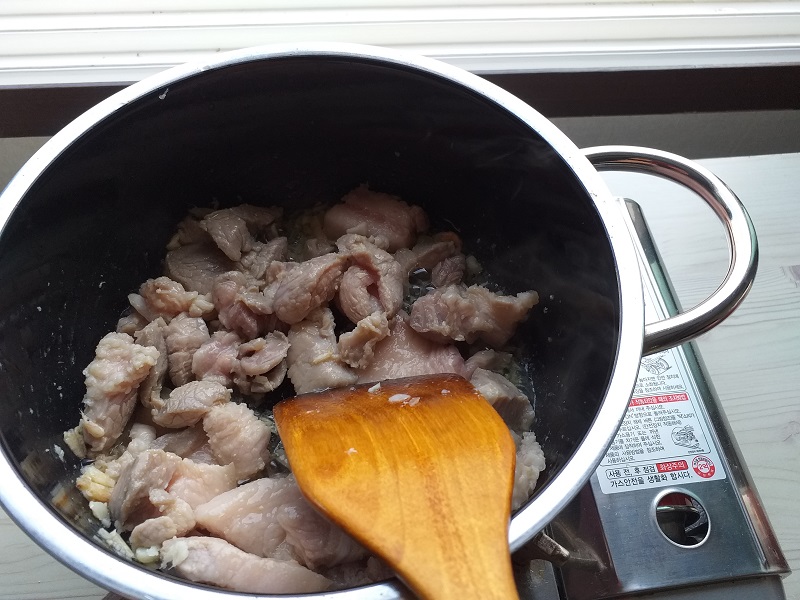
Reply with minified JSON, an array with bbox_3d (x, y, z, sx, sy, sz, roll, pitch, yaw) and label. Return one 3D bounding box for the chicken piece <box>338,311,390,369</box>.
[{"bbox_3d":[-0.018,0.020,0.310,0.018,0.014,0.032,36,63,18],"label":"chicken piece"}]

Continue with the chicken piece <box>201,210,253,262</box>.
[{"bbox_3d":[-0.099,-0.036,0.342,0.027,0.013,0.028,-20,62,-15],"label":"chicken piece"}]

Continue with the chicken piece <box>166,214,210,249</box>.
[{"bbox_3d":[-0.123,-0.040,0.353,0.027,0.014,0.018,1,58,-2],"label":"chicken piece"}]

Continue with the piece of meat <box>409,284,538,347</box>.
[{"bbox_3d":[0.040,0.008,0.331,0.070,0.024,0.028,-9,58,-8],"label":"piece of meat"}]

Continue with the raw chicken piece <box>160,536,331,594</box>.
[{"bbox_3d":[-0.068,0.120,0.264,0.076,0.025,0.025,13,60,5],"label":"raw chicken piece"}]

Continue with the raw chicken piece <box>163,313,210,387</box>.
[{"bbox_3d":[-0.110,0.026,0.313,0.023,0.018,0.034,-3,59,-5],"label":"raw chicken piece"}]

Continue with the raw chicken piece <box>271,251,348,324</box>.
[{"bbox_3d":[-0.050,-0.007,0.334,0.026,0.024,0.051,39,65,18],"label":"raw chicken piece"}]

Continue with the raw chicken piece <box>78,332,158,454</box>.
[{"bbox_3d":[-0.136,0.045,0.295,0.030,0.023,0.055,0,58,-3],"label":"raw chicken piece"}]

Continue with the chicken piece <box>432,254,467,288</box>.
[{"bbox_3d":[0.029,-0.015,0.353,0.020,0.013,0.021,1,58,-2],"label":"chicken piece"}]

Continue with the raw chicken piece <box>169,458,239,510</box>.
[{"bbox_3d":[-0.093,0.086,0.285,0.034,0.018,0.024,8,60,2],"label":"raw chicken piece"}]

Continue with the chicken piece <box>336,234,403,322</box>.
[{"bbox_3d":[-0.018,-0.013,0.342,0.036,0.027,0.050,-10,61,-9],"label":"chicken piece"}]

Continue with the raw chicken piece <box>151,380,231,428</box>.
[{"bbox_3d":[-0.103,0.052,0.297,0.039,0.018,0.023,-11,61,-9],"label":"raw chicken piece"}]

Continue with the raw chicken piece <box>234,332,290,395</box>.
[{"bbox_3d":[-0.072,0.033,0.317,0.031,0.023,0.025,-35,67,-21],"label":"raw chicken piece"}]

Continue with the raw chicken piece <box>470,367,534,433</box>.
[{"bbox_3d":[0.052,0.053,0.313,0.027,0.023,0.036,-35,66,-22],"label":"raw chicken piece"}]

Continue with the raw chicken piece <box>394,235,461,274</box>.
[{"bbox_3d":[0.016,-0.025,0.361,0.040,0.019,0.022,-26,62,-18],"label":"raw chicken piece"}]

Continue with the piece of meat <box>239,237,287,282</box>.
[{"bbox_3d":[-0.080,-0.024,0.352,0.020,0.018,0.034,39,65,18],"label":"piece of meat"}]

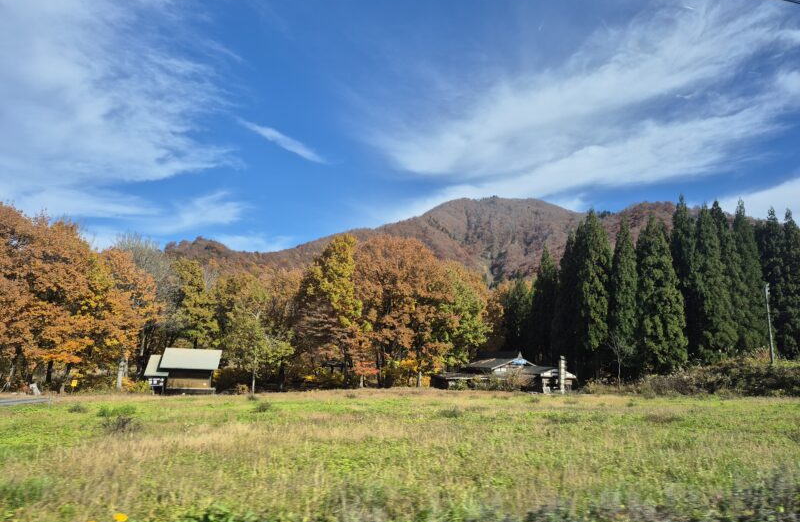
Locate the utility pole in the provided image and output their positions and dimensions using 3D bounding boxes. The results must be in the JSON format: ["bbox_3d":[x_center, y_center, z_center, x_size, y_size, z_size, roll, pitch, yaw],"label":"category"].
[{"bbox_3d":[43.511,7.407,62.681,0.400,9.547,0.400,-6,-10,34],"label":"utility pole"}]

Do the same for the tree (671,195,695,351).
[{"bbox_3d":[38.222,3.142,69.909,5.200,24.540,5.200,-5,-13,28],"label":"tree"}]

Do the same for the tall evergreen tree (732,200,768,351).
[{"bbox_3d":[56.026,2.709,85.853,6.006,25.981,6.006,-5,-10,33],"label":"tall evergreen tree"}]

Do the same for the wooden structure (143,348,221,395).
[{"bbox_3d":[-19.291,9.769,47.396,6.200,4.150,4.000,3,-11,-11],"label":"wooden structure"}]

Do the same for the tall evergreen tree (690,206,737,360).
[{"bbox_3d":[46.448,3.272,79.696,6.310,23.785,6.310,-5,-9,30],"label":"tall evergreen tree"}]

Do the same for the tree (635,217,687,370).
[{"bbox_3d":[31.695,4.342,65.076,6.600,20.540,6.600,-4,-12,26],"label":"tree"}]

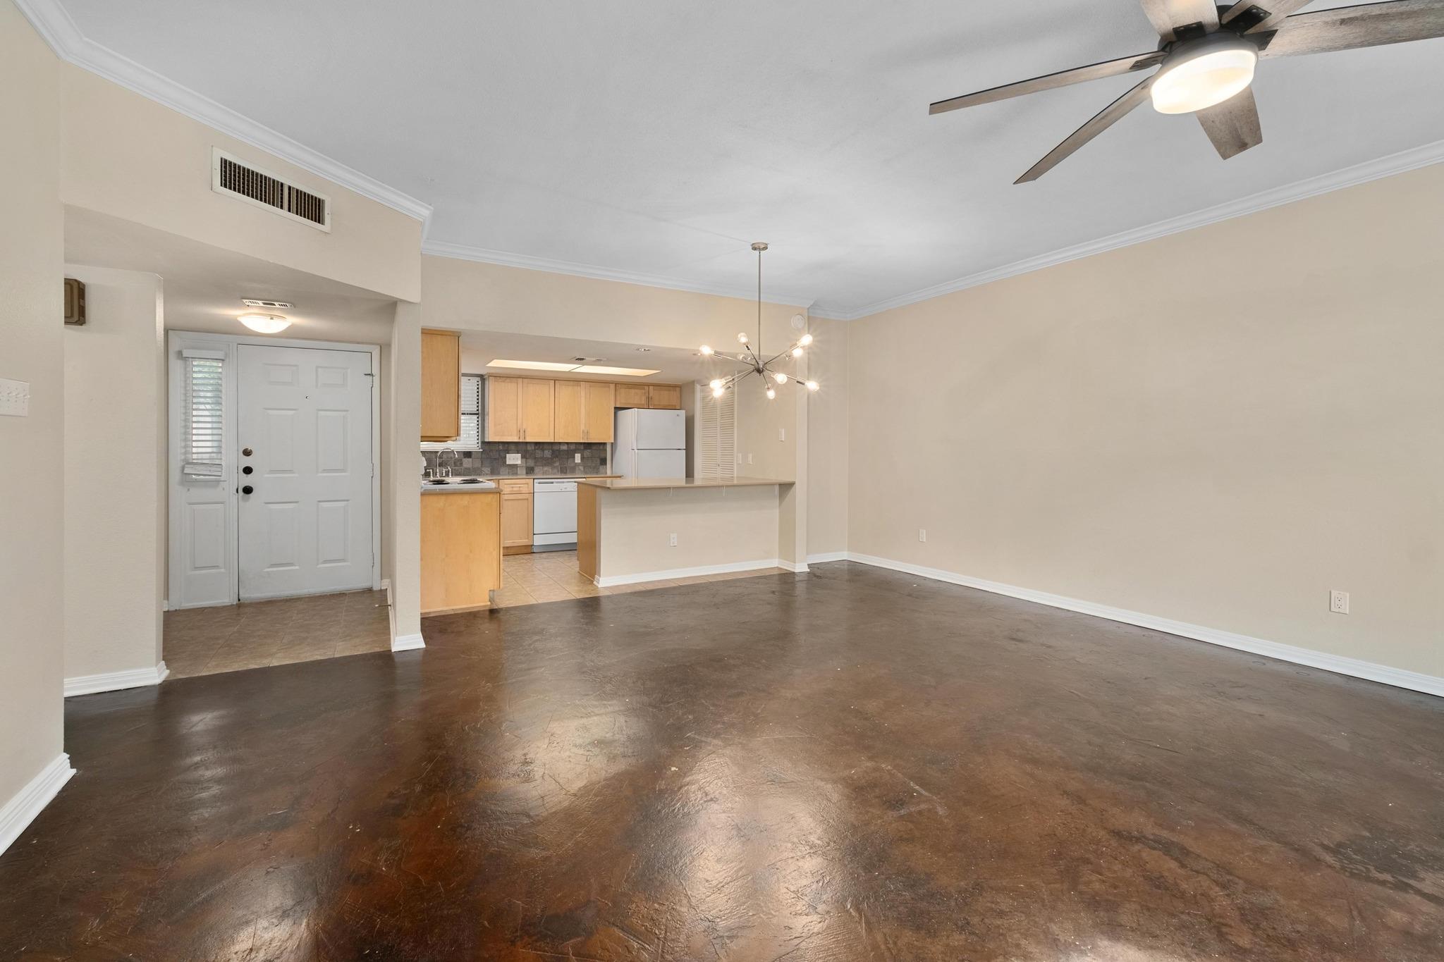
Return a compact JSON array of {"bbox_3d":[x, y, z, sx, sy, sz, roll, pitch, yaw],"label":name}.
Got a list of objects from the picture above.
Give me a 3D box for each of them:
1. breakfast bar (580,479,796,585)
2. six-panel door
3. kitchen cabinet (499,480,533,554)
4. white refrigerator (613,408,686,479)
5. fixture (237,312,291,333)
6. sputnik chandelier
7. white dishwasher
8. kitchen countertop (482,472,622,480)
[{"bbox_3d":[-0.369,0.448,5.959,1.922,0.906,1.115,-2,3,-30],"label":"breakfast bar"},{"bbox_3d":[-3.474,-0.076,5.057,0.915,2.042,0.045,-2,3,-30],"label":"six-panel door"},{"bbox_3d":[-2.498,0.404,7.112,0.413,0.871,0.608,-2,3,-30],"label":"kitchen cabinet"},{"bbox_3d":[-0.950,-0.058,7.931,0.707,1.708,0.767,-2,3,-30],"label":"white refrigerator"},{"bbox_3d":[-3.180,-1.085,4.183,0.310,0.120,0.310,-2,3,-30],"label":"fixture"},{"bbox_3d":[0.286,-1.187,4.551,0.900,1.200,0.900,0,3,0],"label":"sputnik chandelier"},{"bbox_3d":[-2.053,0.395,7.371,0.608,0.862,0.608,-2,3,-30],"label":"white dishwasher"},{"bbox_3d":[-2.112,-0.062,7.325,1.673,0.037,0.647,-2,3,-30],"label":"kitchen countertop"}]

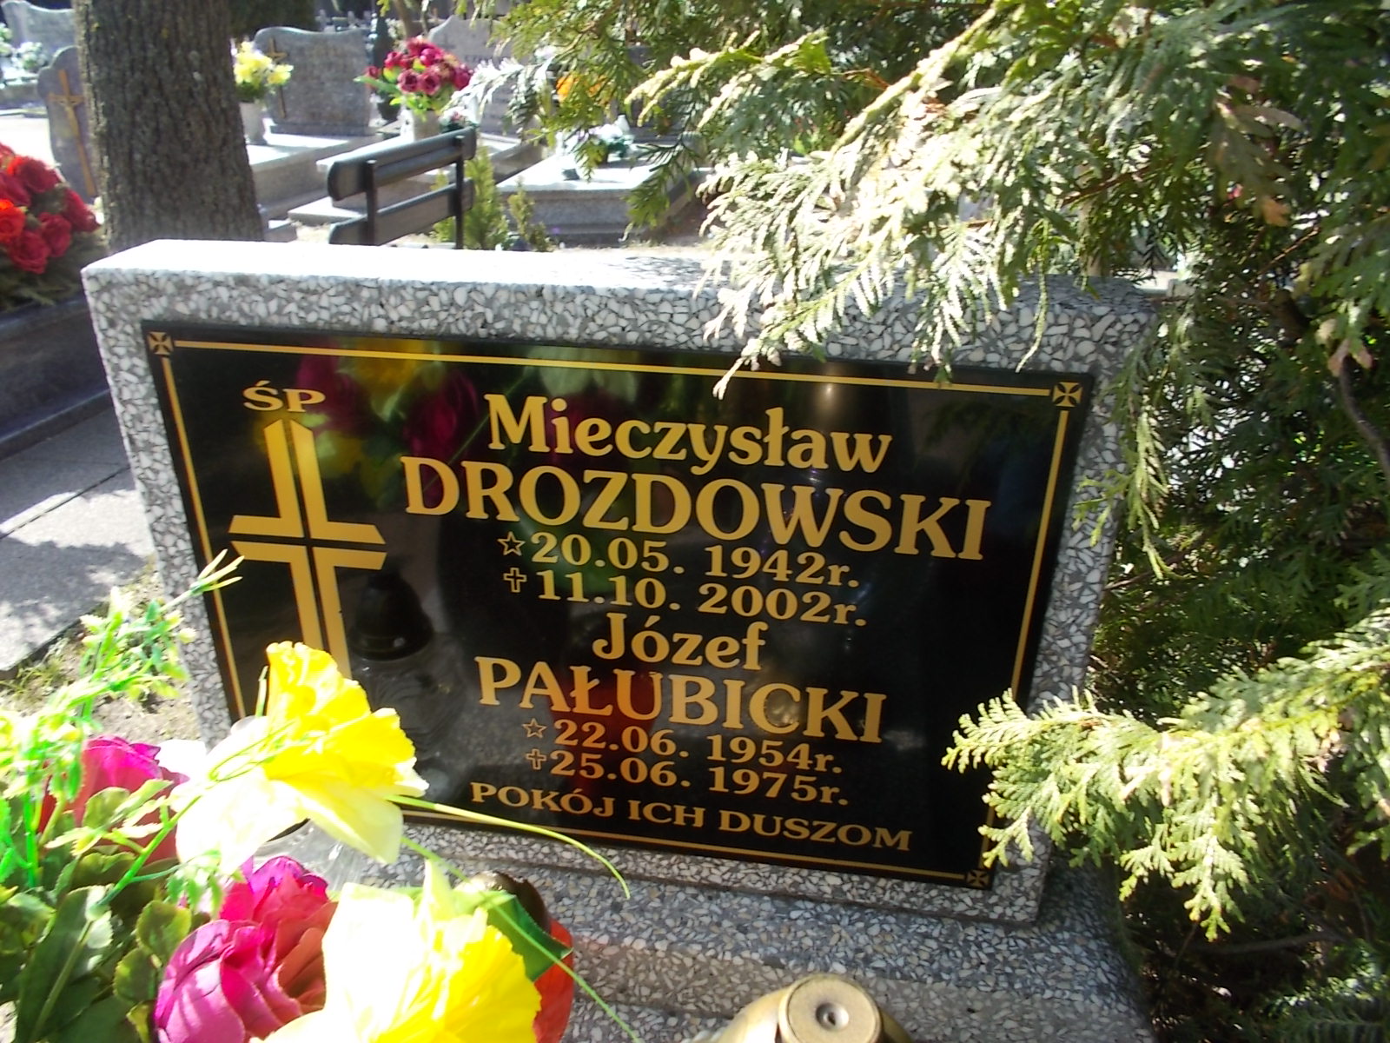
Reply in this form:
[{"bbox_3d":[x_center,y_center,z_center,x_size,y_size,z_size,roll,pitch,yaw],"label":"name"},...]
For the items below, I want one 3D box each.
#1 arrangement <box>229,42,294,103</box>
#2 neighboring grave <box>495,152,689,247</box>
[{"bbox_3d":[-2.906,-2.965,6.925,0.460,0.390,0.420,4,26,6],"label":"arrangement"},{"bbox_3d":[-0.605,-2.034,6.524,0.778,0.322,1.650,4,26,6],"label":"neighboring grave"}]

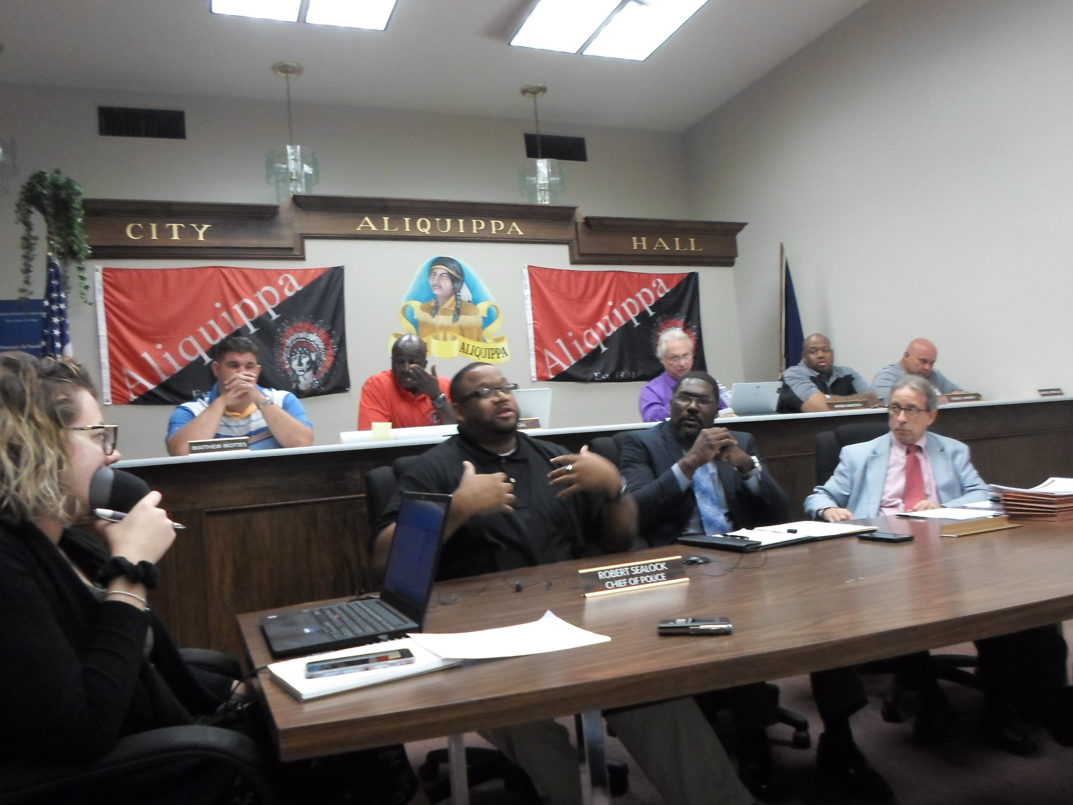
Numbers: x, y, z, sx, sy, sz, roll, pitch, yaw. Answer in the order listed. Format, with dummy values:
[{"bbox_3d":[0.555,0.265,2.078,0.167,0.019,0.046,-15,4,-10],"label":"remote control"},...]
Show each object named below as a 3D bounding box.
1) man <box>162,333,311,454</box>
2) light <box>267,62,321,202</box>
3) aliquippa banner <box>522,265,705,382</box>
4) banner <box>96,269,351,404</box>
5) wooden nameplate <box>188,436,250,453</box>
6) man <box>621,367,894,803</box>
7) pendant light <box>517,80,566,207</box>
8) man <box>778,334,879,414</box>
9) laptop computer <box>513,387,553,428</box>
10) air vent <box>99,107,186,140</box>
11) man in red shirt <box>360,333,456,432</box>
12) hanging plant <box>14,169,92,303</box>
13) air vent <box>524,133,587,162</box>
[{"bbox_3d":[-1.138,0.370,3.054,0.540,1.270,0.740,-3,-5,-20],"label":"man"},{"bbox_3d":[-1.922,-2.097,6.061,0.410,1.140,0.410,-3,-5,-20],"label":"light"},{"bbox_3d":[0.661,-0.630,6.210,1.530,0.910,0.030,-3,-4,-19],"label":"aliquippa banner"},{"bbox_3d":[-2.084,-0.483,5.257,1.530,0.910,0.030,-3,-4,-19],"label":"banner"},{"bbox_3d":[-1.123,0.156,2.749,0.202,0.049,0.040,-3,-5,-20],"label":"wooden nameplate"},{"bbox_3d":[0.639,0.517,2.493,0.580,1.280,0.760,-3,-5,-20],"label":"man"},{"bbox_3d":[0.024,-2.059,6.382,0.385,1.054,0.385,-3,-4,-19],"label":"pendant light"},{"bbox_3d":[1.467,0.264,3.992,0.570,1.250,0.720,-4,-5,-10],"label":"man"},{"bbox_3d":[-0.118,0.039,3.371,0.310,0.190,0.270,-3,-4,-19],"label":"laptop computer"},{"bbox_3d":[-3.013,-2.141,5.932,0.600,0.225,0.030,-3,-4,-19],"label":"air vent"},{"bbox_3d":[-0.517,0.331,3.326,0.540,1.270,0.750,-3,-4,-16],"label":"man in red shirt"},{"bbox_3d":[-2.926,-1.021,4.690,0.420,0.800,0.360,-3,-5,-20],"label":"hanging plant"},{"bbox_3d":[0.199,-2.488,7.566,0.635,0.240,0.040,-3,-5,-20],"label":"air vent"}]

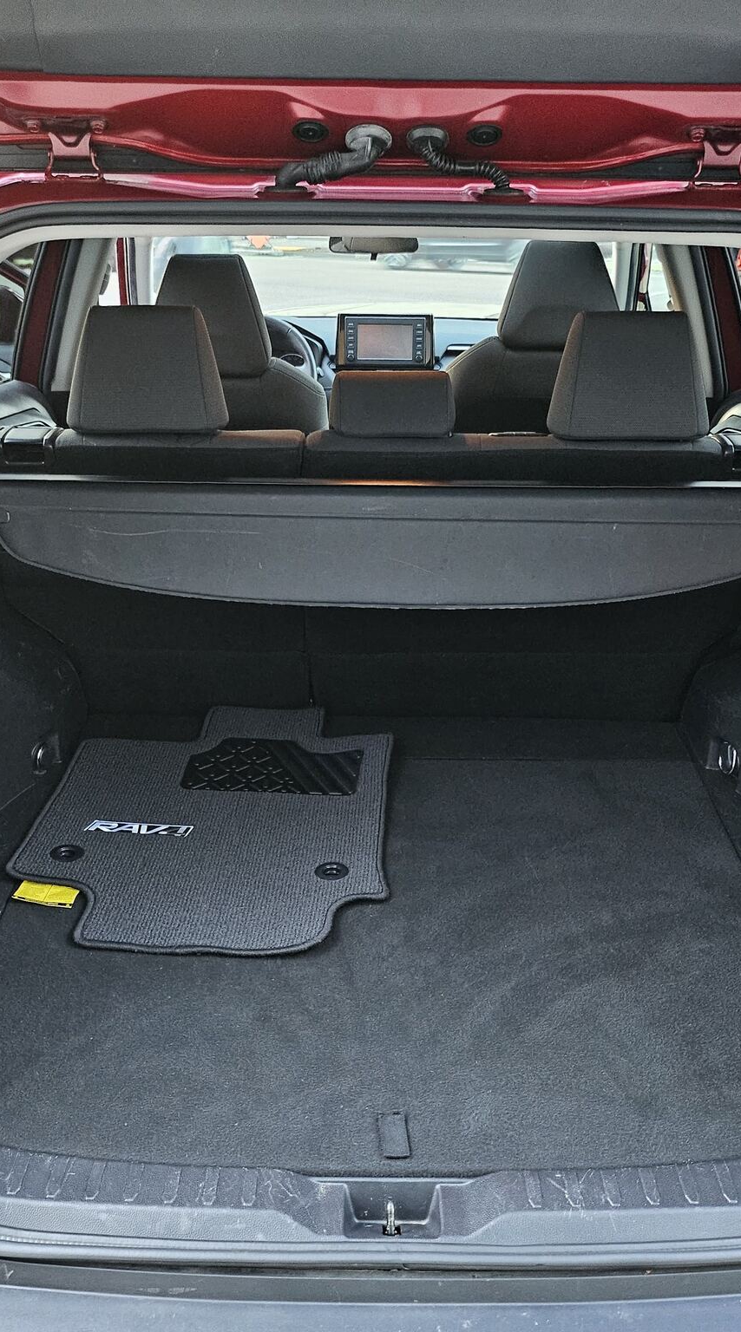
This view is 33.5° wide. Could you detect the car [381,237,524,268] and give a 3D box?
[{"bbox_3d":[2.637,-12.028,34.719,4.600,1.600,1.850,7,21,15],"label":"car"}]

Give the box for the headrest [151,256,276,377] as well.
[{"bbox_3d":[-0.331,-0.723,2.540,0.265,0.230,0.110,1,30,1],"label":"headrest"}]

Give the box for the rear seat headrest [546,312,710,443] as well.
[{"bbox_3d":[0.385,-0.434,1.840,0.235,0.185,0.110,1,29,1],"label":"rear seat headrest"}]

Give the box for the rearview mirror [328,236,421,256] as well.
[{"bbox_3d":[0.009,-1.088,3.150,0.235,0.070,0.050,5,21,12],"label":"rearview mirror"}]

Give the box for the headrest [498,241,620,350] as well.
[{"bbox_3d":[0.404,-0.782,2.600,0.265,0.215,0.110,1,30,1],"label":"headrest"}]

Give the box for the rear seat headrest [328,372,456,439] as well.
[{"bbox_3d":[0.032,-0.393,1.860,0.190,0.110,0.100,1,27,1],"label":"rear seat headrest"}]

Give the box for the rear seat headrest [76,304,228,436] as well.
[{"bbox_3d":[-0.326,-0.440,1.830,0.235,0.185,0.110,1,29,1],"label":"rear seat headrest"}]

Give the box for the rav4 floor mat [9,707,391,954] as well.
[{"bbox_3d":[-0.225,0.201,1.816,0.520,0.030,0.710,1,22,1],"label":"rav4 floor mat"}]

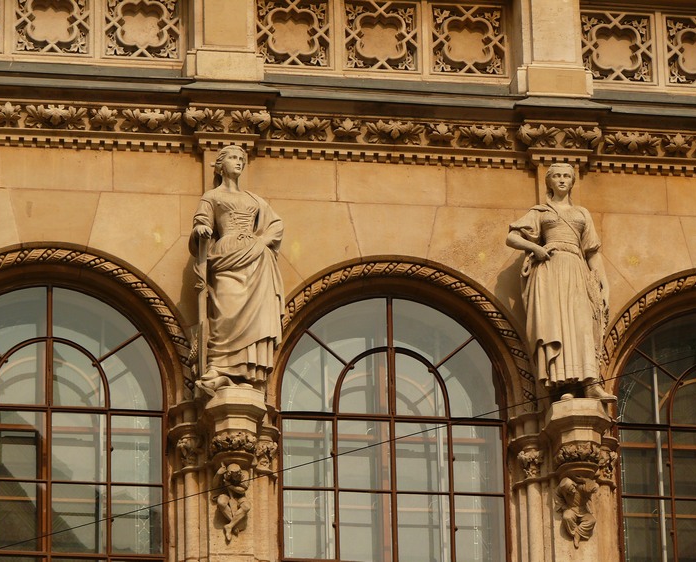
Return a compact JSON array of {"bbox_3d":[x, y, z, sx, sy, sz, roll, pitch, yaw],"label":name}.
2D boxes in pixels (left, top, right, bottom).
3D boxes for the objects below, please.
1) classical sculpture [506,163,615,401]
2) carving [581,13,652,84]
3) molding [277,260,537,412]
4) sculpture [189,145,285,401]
[{"bbox_3d":[1.689,0.031,31.021,0.855,2.099,0.502,2,-20,-10],"label":"classical sculpture"},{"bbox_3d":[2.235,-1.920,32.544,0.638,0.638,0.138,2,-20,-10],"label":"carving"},{"bbox_3d":[0.416,0.466,32.561,2.368,1.341,0.300,2,-20,-10],"label":"molding"},{"bbox_3d":[-0.871,-0.062,30.568,0.768,2.170,0.502,2,-20,-10],"label":"sculpture"}]

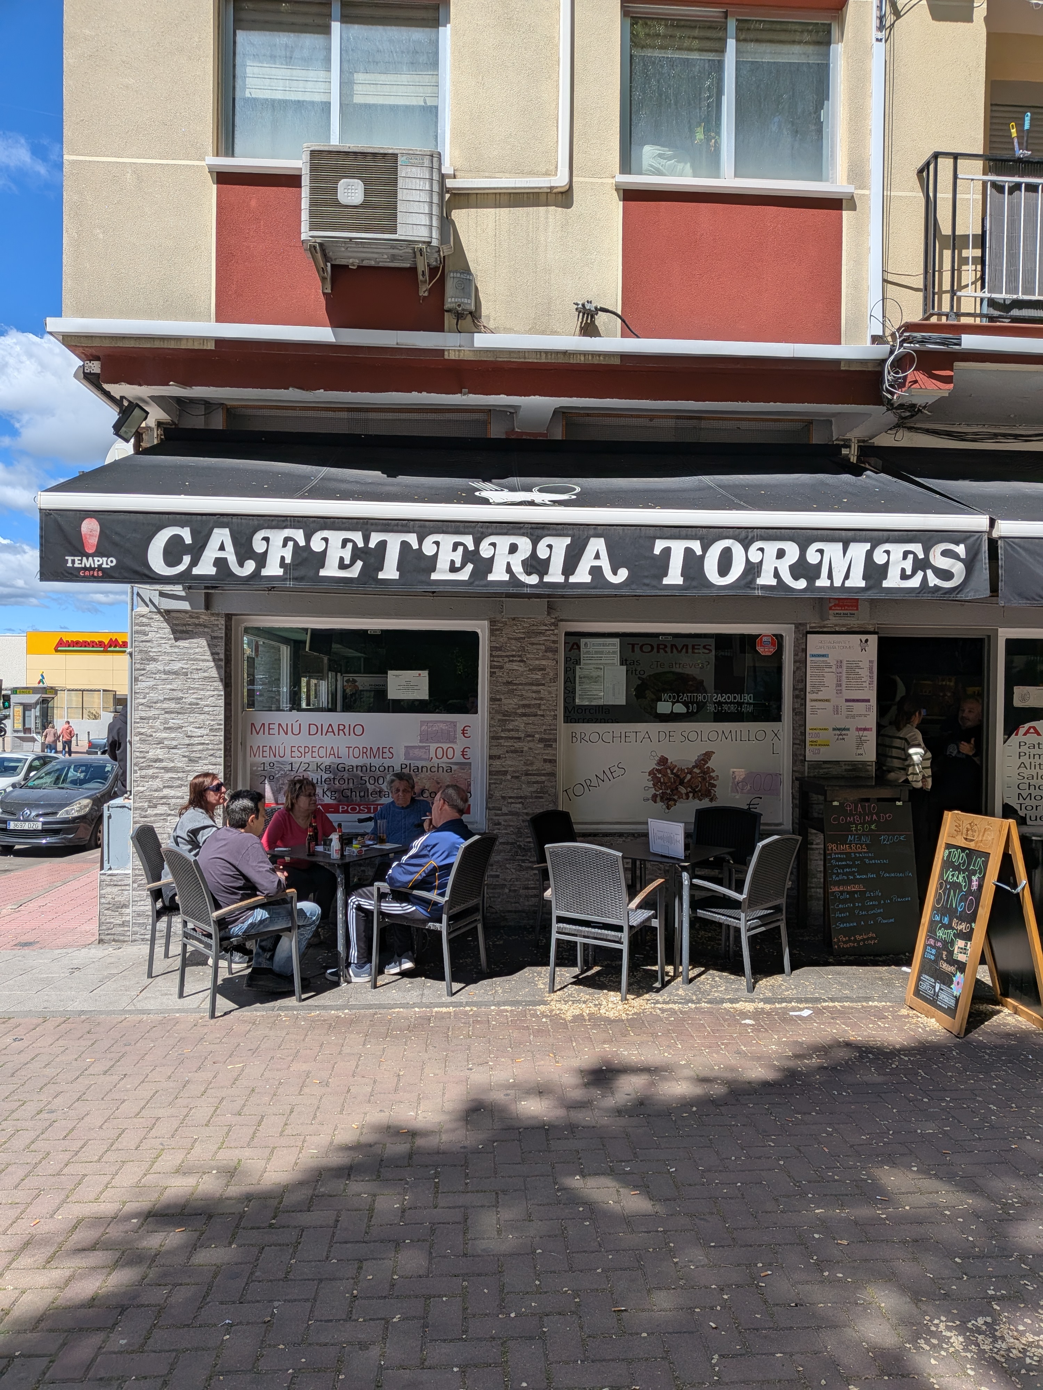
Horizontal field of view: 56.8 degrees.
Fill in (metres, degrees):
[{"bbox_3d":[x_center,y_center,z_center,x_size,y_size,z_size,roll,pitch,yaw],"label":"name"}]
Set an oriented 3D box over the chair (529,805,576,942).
[{"bbox_3d":[0.412,1.304,6.762,0.600,0.935,0.570,1,1,32],"label":"chair"}]

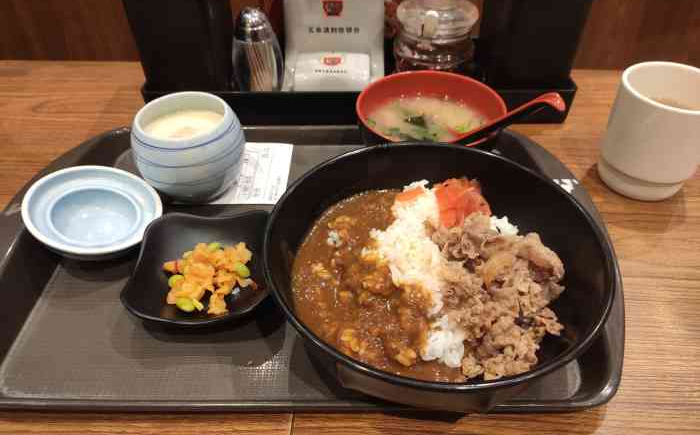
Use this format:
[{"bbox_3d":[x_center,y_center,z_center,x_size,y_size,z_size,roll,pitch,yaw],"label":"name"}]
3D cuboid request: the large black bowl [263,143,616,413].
[{"bbox_3d":[0.047,0.039,0.306,0.185,0.081,0.185,0,43,0],"label":"large black bowl"}]

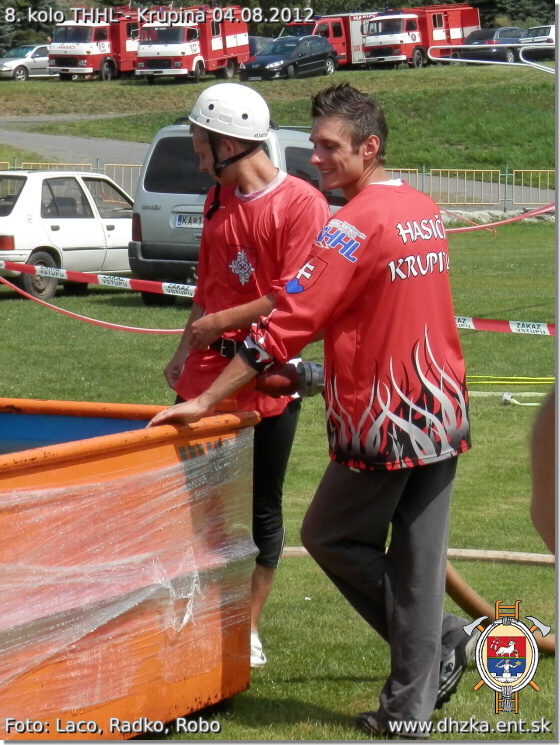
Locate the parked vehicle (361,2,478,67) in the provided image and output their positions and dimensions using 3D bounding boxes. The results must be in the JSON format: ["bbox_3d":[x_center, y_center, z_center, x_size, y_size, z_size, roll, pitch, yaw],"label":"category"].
[{"bbox_3d":[6.088,-14.555,68.470,2.100,2.550,6.000,3,14,36],"label":"parked vehicle"}]

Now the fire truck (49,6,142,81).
[{"bbox_3d":[-6.261,-12.566,60.126,2.080,2.720,6.000,6,14,26],"label":"fire truck"}]

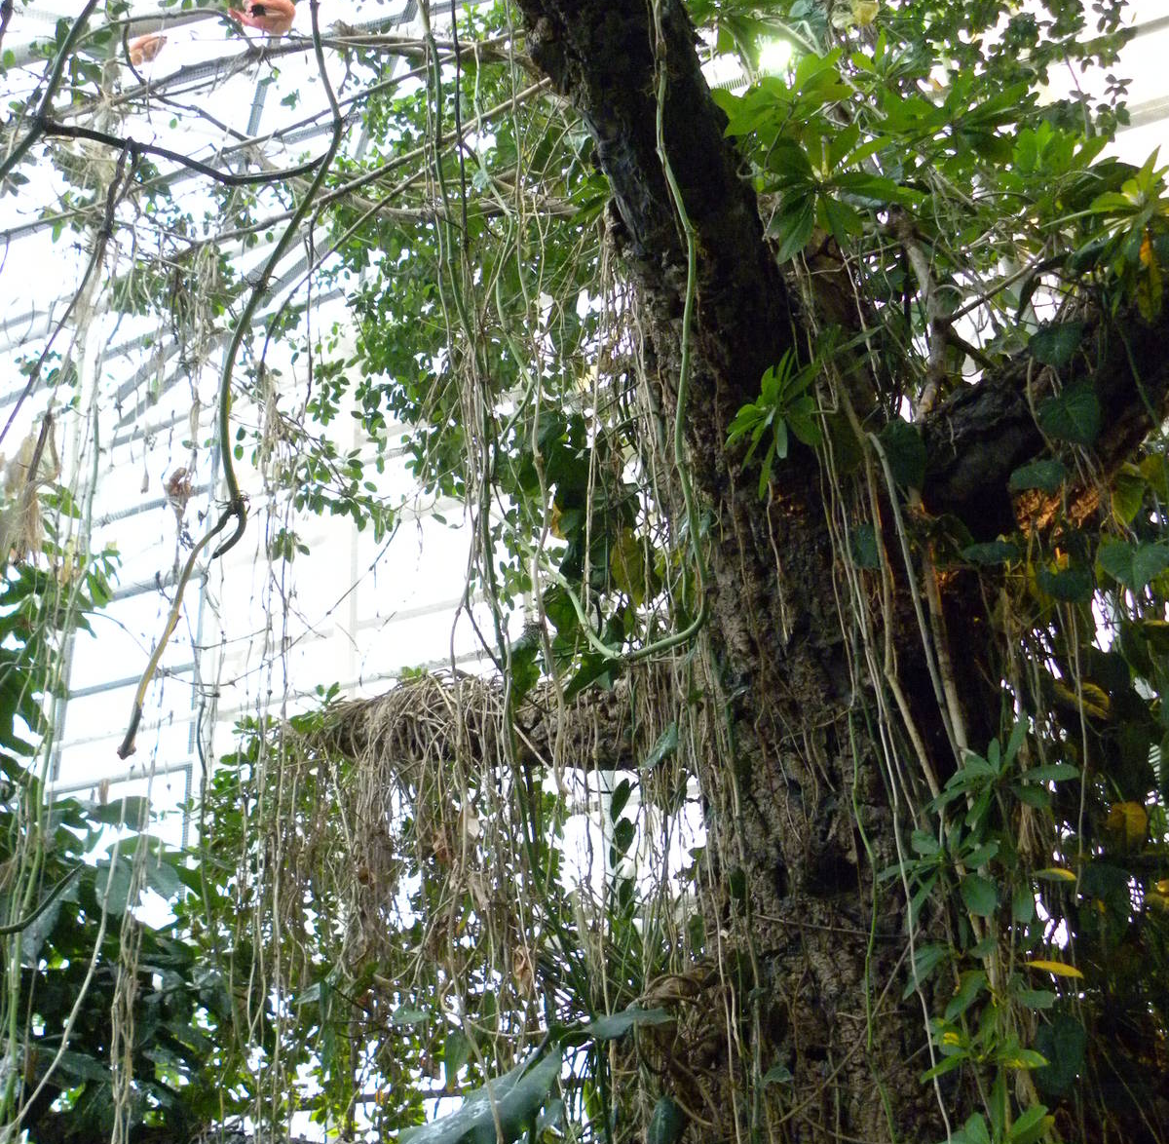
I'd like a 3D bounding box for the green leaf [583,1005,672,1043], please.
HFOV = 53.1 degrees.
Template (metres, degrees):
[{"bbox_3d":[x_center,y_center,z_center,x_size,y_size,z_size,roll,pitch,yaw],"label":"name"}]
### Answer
[{"bbox_3d":[0.095,1.023,2.650,0.205,0.030,0.085,-2,10,8],"label":"green leaf"}]

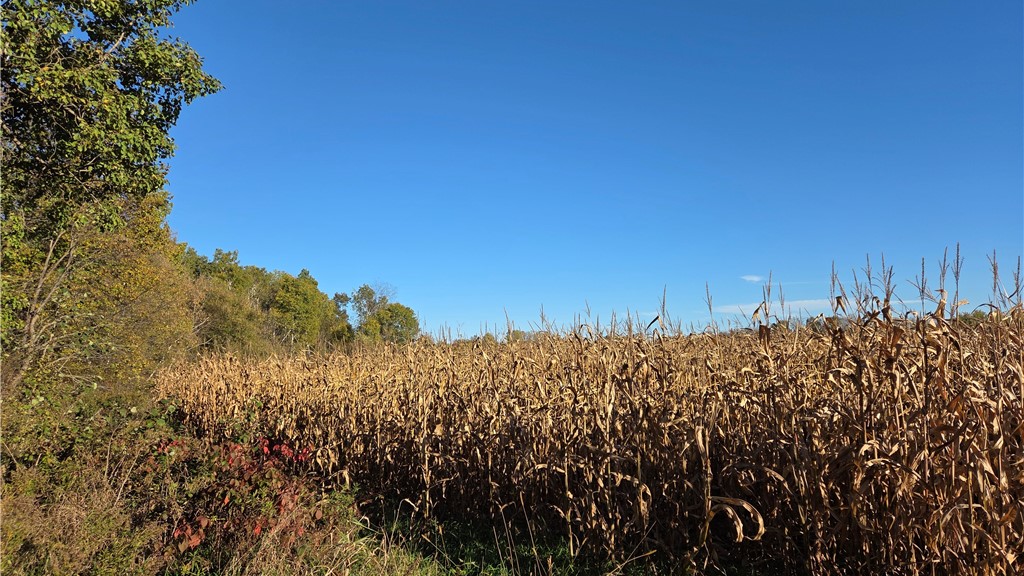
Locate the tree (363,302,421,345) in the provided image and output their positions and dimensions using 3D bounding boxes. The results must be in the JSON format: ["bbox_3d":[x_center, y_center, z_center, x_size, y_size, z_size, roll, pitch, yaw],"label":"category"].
[{"bbox_3d":[-14.286,5.350,80.000,7.000,7.300,6.600,1,-6,-10],"label":"tree"}]

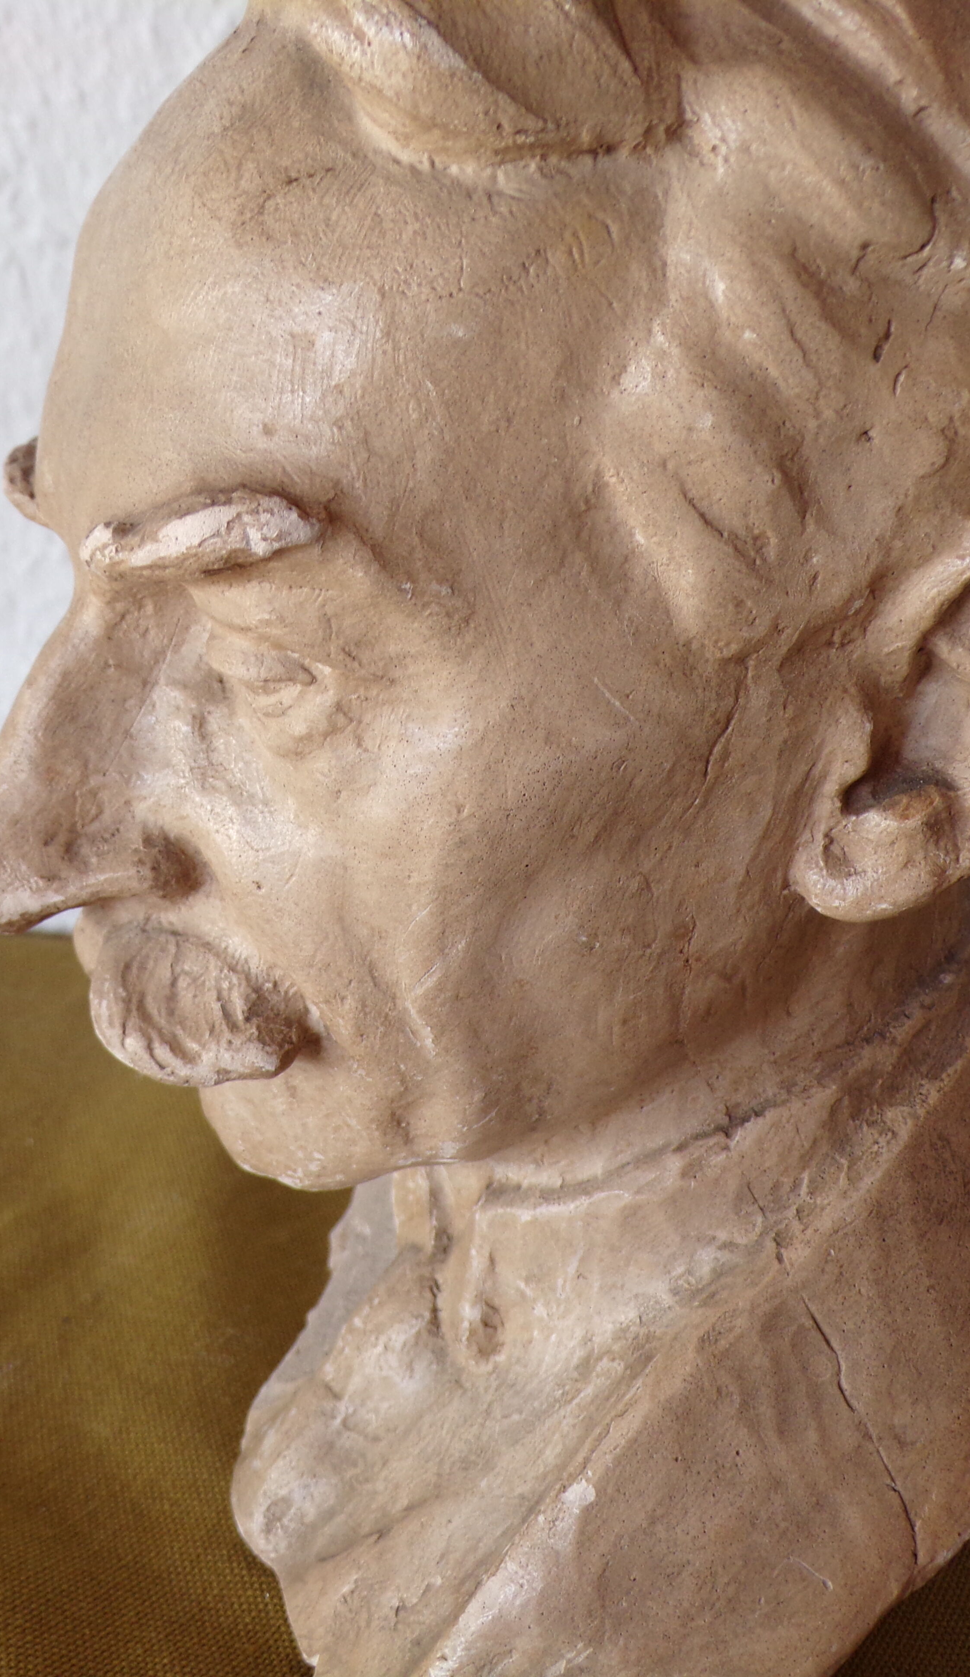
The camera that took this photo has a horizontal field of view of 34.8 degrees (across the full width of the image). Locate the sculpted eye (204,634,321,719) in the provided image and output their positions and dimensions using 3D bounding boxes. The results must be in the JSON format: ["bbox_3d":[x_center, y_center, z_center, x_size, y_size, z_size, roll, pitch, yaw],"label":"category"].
[{"bbox_3d":[-0.031,-0.023,0.213,0.007,0.010,0.021,-12,26,-35],"label":"sculpted eye"}]

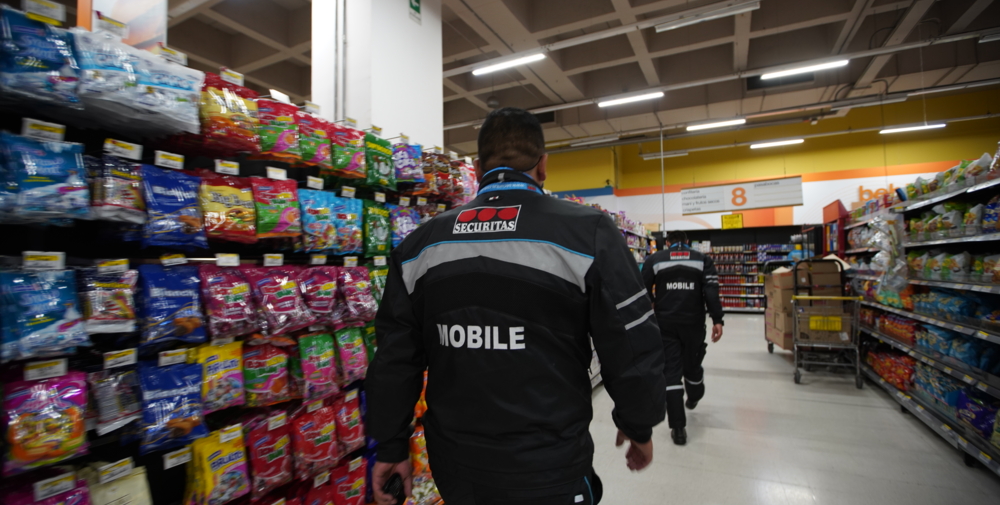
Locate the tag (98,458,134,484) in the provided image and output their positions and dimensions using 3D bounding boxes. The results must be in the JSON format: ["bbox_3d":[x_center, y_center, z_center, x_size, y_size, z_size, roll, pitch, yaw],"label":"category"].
[{"bbox_3d":[-1.009,0.574,1.171,0.006,0.039,0.071,-1,-2,27],"label":"tag"}]

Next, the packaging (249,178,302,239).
[{"bbox_3d":[-0.811,-0.160,1.613,0.050,0.210,0.174,-1,-2,28],"label":"packaging"}]

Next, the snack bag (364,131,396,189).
[{"bbox_3d":[-0.563,-0.425,2.098,0.050,0.233,0.182,-1,-2,28],"label":"snack bag"}]

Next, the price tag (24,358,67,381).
[{"bbox_3d":[-1.067,0.275,1.045,0.006,0.038,0.069,-1,-2,27],"label":"price tag"}]

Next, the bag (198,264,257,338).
[{"bbox_3d":[-0.886,0.162,1.455,0.050,0.233,0.162,-1,-2,28],"label":"bag"}]

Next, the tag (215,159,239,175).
[{"bbox_3d":[-0.882,-0.275,1.435,0.006,0.038,0.069,-1,-2,27],"label":"tag"}]

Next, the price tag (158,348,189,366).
[{"bbox_3d":[-0.944,0.301,1.286,0.006,0.038,0.069,-1,-2,27],"label":"price tag"}]

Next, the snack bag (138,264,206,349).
[{"bbox_3d":[-0.962,0.154,1.311,0.050,0.232,0.162,-1,-2,28],"label":"snack bag"}]

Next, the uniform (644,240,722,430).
[{"bbox_3d":[1.438,0.661,3.517,0.605,1.489,0.470,-1,-2,27],"label":"uniform"}]

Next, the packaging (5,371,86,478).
[{"bbox_3d":[-1.083,0.408,1.062,0.050,0.207,0.143,-1,-2,27],"label":"packaging"}]

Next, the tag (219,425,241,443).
[{"bbox_3d":[-0.872,0.588,1.441,0.006,0.039,0.071,-1,-2,27],"label":"tag"}]

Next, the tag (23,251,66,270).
[{"bbox_3d":[-1.081,0.020,1.054,0.006,0.039,0.071,-1,-2,27],"label":"tag"}]

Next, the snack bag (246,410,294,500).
[{"bbox_3d":[-0.824,0.734,1.596,0.055,0.236,0.153,-7,-4,27],"label":"snack bag"}]

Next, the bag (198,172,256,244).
[{"bbox_3d":[-0.902,-0.150,1.482,0.055,0.207,0.163,-7,-4,27],"label":"bag"}]

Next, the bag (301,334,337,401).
[{"bbox_3d":[-0.733,0.461,1.790,0.055,0.240,0.160,-7,-4,27],"label":"bag"}]

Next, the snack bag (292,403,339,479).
[{"bbox_3d":[-0.724,0.746,1.754,0.050,0.225,0.175,-1,-2,27],"label":"snack bag"}]

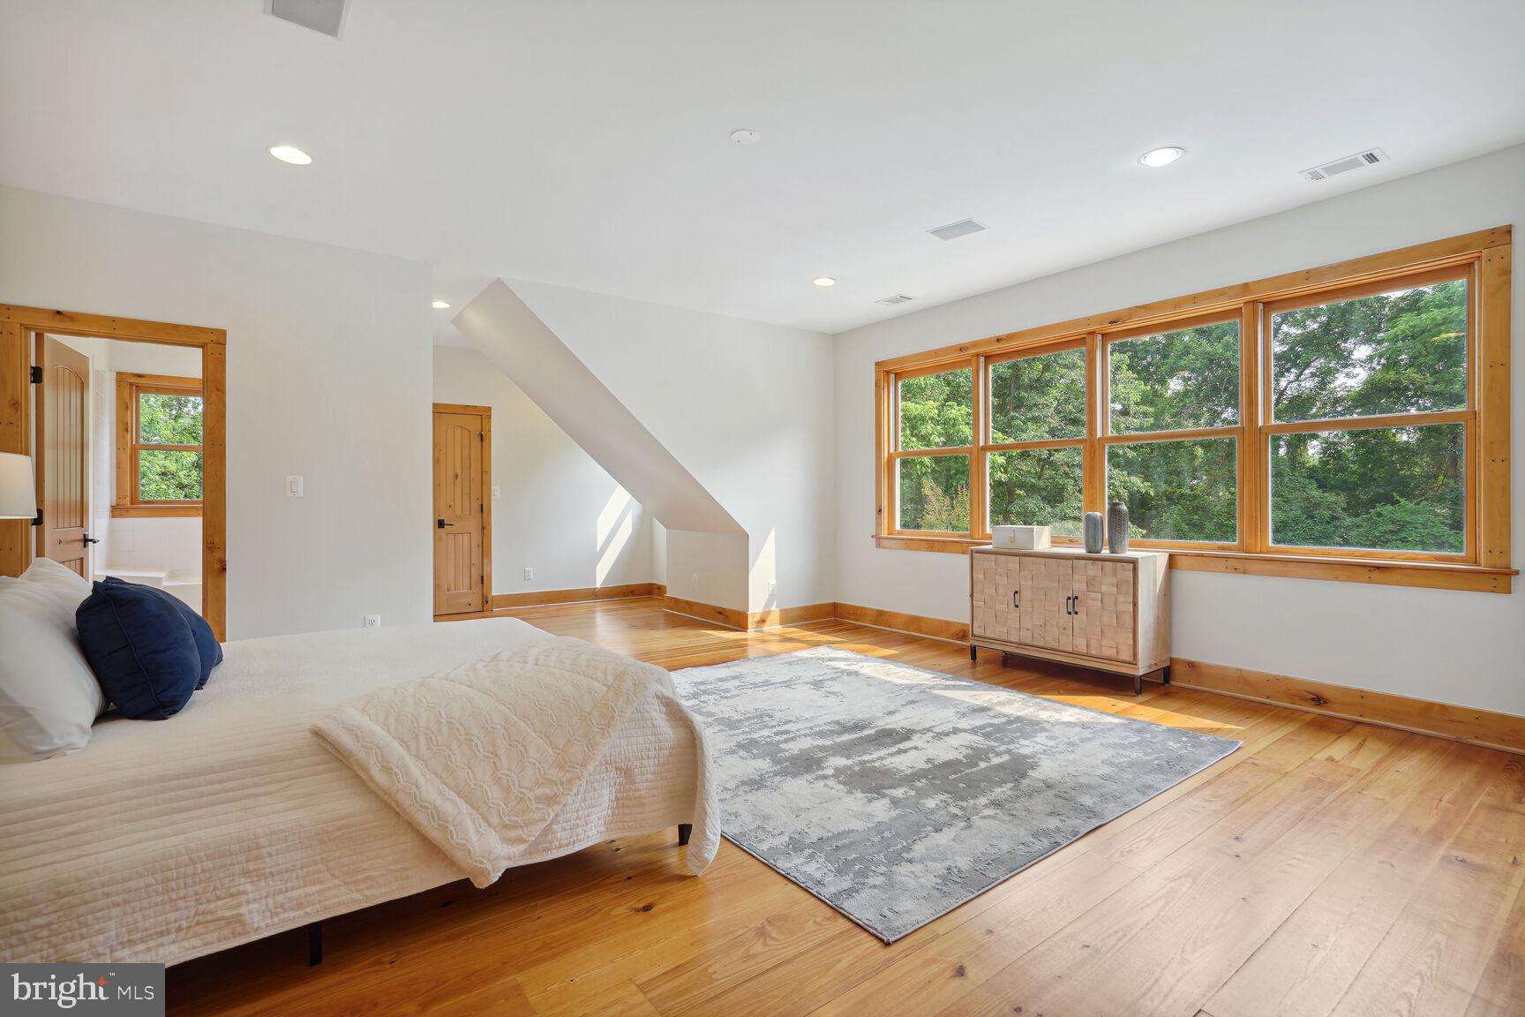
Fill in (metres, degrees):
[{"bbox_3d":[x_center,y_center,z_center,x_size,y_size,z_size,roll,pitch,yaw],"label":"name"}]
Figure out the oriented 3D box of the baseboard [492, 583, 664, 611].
[{"bbox_3d":[-2.131,0.990,7.791,1.900,0.160,0.030,-1,1,-36],"label":"baseboard"}]

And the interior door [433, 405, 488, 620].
[{"bbox_3d":[-3.167,0.043,7.031,0.500,2.090,0.060,-1,1,-36],"label":"interior door"}]

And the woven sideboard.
[{"bbox_3d":[2.015,0.690,4.542,0.395,0.806,1.175,-1,1,-36],"label":"woven sideboard"}]

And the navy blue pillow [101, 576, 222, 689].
[{"bbox_3d":[-2.123,0.434,2.417,0.190,0.410,0.430,-38,22,-30],"label":"navy blue pillow"}]

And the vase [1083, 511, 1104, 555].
[{"bbox_3d":[2.139,0.163,4.368,0.118,0.250,0.118,-1,1,-36],"label":"vase"}]

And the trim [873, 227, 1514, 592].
[{"bbox_3d":[2.223,-0.455,4.657,0.090,1.690,3.970,-1,1,-36],"label":"trim"}]

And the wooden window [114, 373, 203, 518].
[{"bbox_3d":[-5.296,-0.558,6.195,0.900,1.272,0.100,-1,1,-36],"label":"wooden window"}]

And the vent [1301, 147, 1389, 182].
[{"bbox_3d":[2.808,-1.650,3.273,0.200,0.020,0.290,-1,1,-36],"label":"vent"}]

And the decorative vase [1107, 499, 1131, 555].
[{"bbox_3d":[2.252,0.127,4.288,0.127,0.325,0.127,-1,1,-36],"label":"decorative vase"}]

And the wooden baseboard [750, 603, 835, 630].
[{"bbox_3d":[0.300,0.998,6.334,1.050,0.165,0.030,-1,1,-36],"label":"wooden baseboard"}]

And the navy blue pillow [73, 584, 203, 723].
[{"bbox_3d":[-1.909,0.423,2.090,0.210,0.410,0.430,-29,17,-32],"label":"navy blue pillow"}]

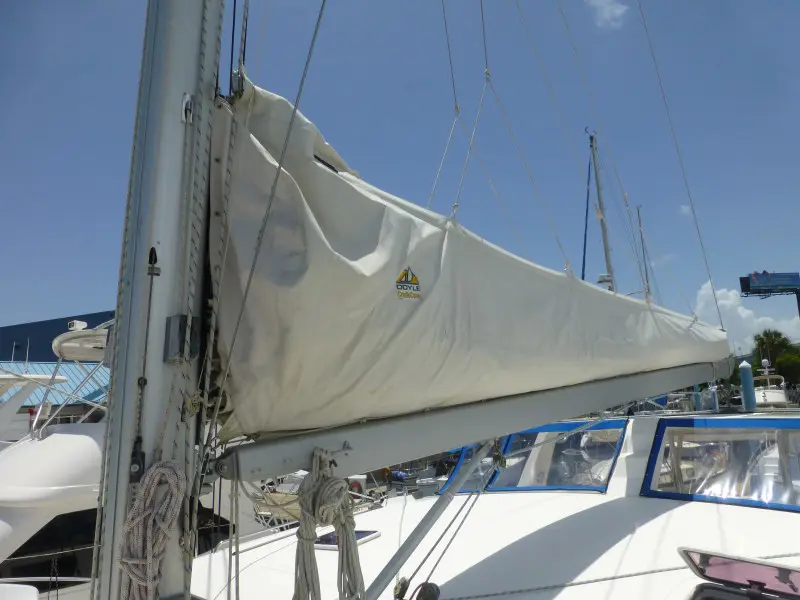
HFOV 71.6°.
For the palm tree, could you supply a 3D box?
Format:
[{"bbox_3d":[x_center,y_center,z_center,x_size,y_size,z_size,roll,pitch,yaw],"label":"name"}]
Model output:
[{"bbox_3d":[33.577,6.918,49.257,3.525,8.735,3.525,0,-10,0],"label":"palm tree"}]

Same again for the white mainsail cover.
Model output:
[{"bbox_3d":[1.293,0.149,4.068,5.620,1.379,0.420,9,-13,-42],"label":"white mainsail cover"}]

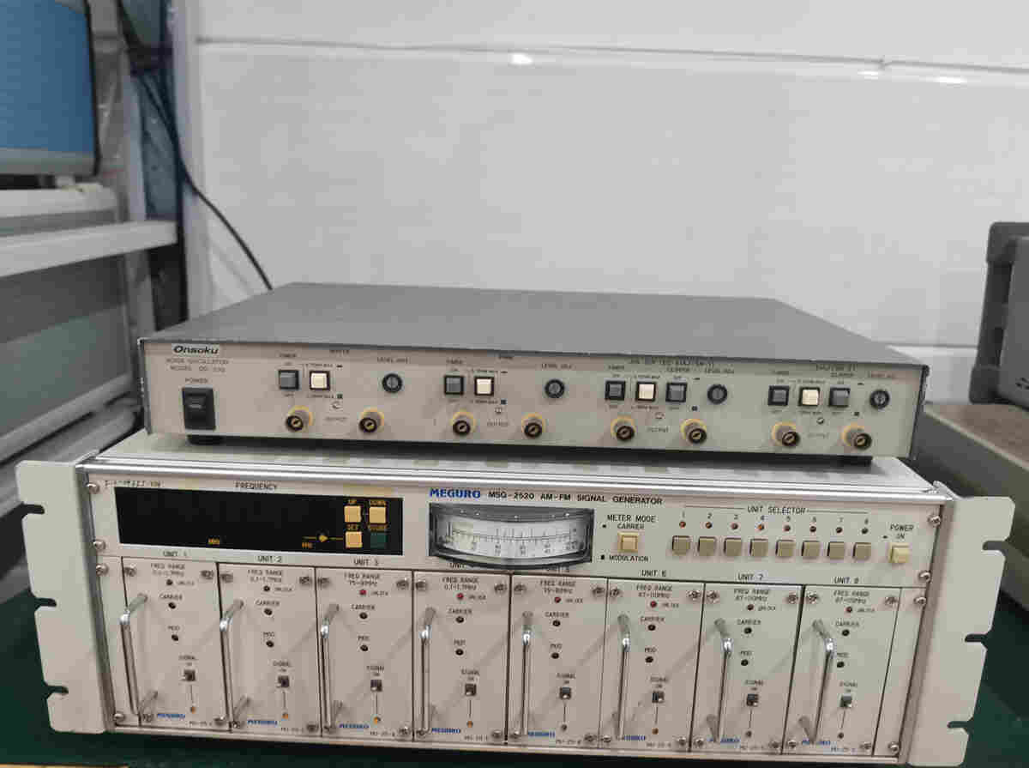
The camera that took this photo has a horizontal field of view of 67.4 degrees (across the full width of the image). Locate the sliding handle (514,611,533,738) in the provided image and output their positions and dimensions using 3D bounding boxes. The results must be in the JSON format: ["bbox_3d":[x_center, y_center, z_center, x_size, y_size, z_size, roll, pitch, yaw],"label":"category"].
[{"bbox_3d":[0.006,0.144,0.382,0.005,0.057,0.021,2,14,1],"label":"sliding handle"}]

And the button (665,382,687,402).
[{"bbox_3d":[0.080,0.004,0.377,0.009,0.009,0.004,2,14,0],"label":"button"}]

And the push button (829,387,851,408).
[{"bbox_3d":[0.160,0.007,0.378,0.009,0.009,0.004,2,14,0],"label":"push button"}]

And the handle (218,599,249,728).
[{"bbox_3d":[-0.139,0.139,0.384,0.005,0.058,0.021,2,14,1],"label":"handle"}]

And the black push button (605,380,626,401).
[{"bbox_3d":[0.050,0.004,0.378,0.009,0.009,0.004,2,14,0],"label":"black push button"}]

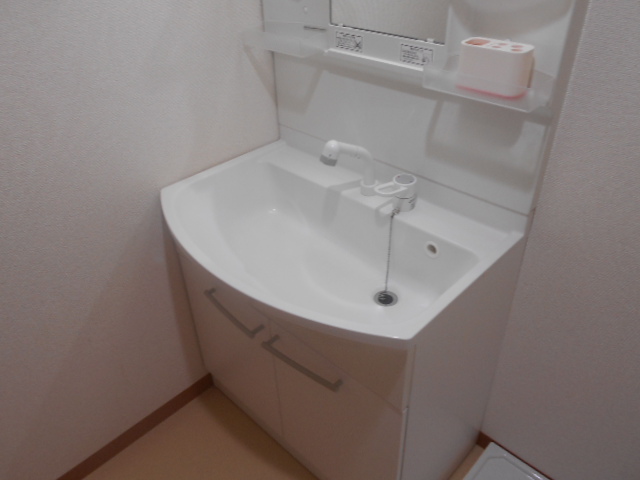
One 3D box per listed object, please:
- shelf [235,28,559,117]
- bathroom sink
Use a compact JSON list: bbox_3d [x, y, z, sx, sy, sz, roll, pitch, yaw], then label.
[{"bbox_3d":[0.100,-0.377,0.982,0.745,0.046,0.110,28,46,36],"label":"shelf"},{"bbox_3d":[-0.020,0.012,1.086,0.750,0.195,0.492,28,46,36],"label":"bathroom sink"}]

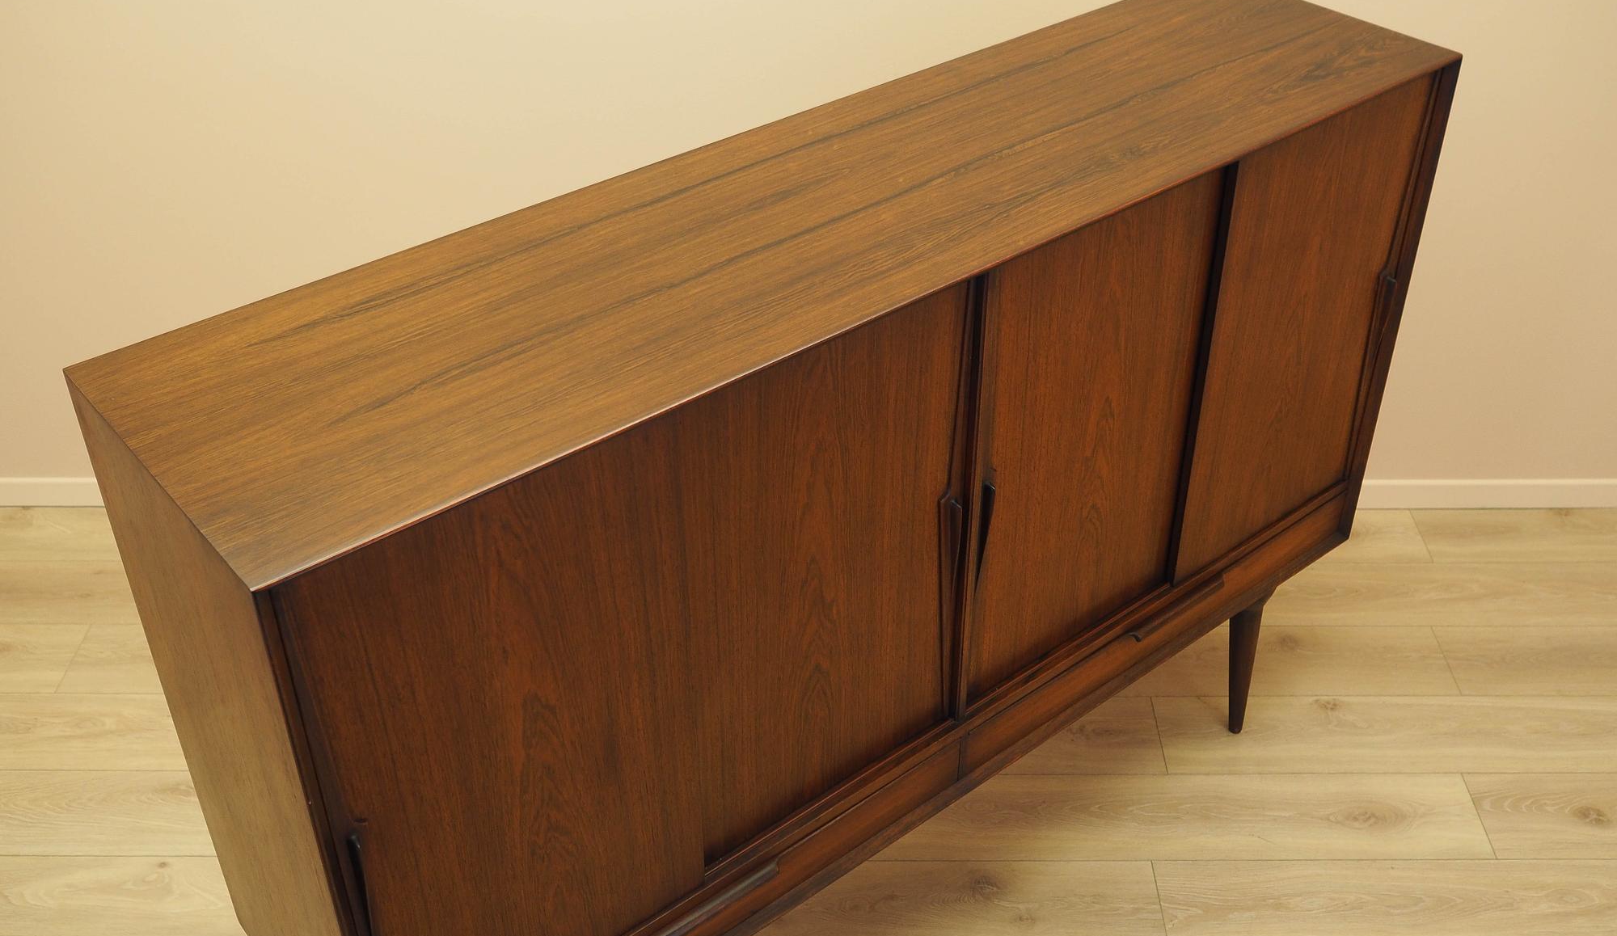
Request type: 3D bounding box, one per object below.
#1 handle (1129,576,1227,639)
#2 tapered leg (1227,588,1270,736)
[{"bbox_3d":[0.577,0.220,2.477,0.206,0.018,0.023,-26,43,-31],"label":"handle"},{"bbox_3d":[0.751,0.337,2.785,0.063,0.340,0.063,-26,43,-31],"label":"tapered leg"}]

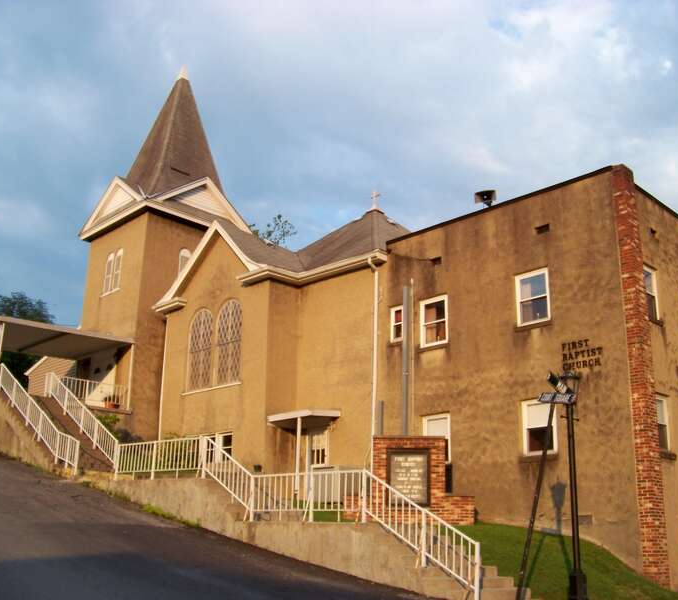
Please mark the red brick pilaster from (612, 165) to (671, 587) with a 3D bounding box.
[{"bbox_3d":[6.590,1.353,18.297,0.437,9.350,0.343,17,-23,-42],"label":"red brick pilaster"}]

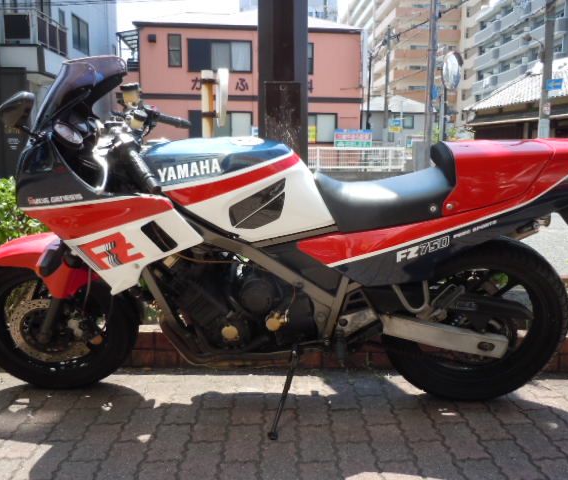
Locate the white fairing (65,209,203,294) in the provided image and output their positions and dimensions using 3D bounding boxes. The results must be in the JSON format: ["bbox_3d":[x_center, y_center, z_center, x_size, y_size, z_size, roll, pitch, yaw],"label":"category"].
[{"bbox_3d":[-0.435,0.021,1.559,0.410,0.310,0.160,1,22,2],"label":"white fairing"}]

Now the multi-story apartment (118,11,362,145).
[{"bbox_3d":[-1.798,-6.658,24.291,9.300,7.300,7.500,0,9,-5],"label":"multi-story apartment"}]

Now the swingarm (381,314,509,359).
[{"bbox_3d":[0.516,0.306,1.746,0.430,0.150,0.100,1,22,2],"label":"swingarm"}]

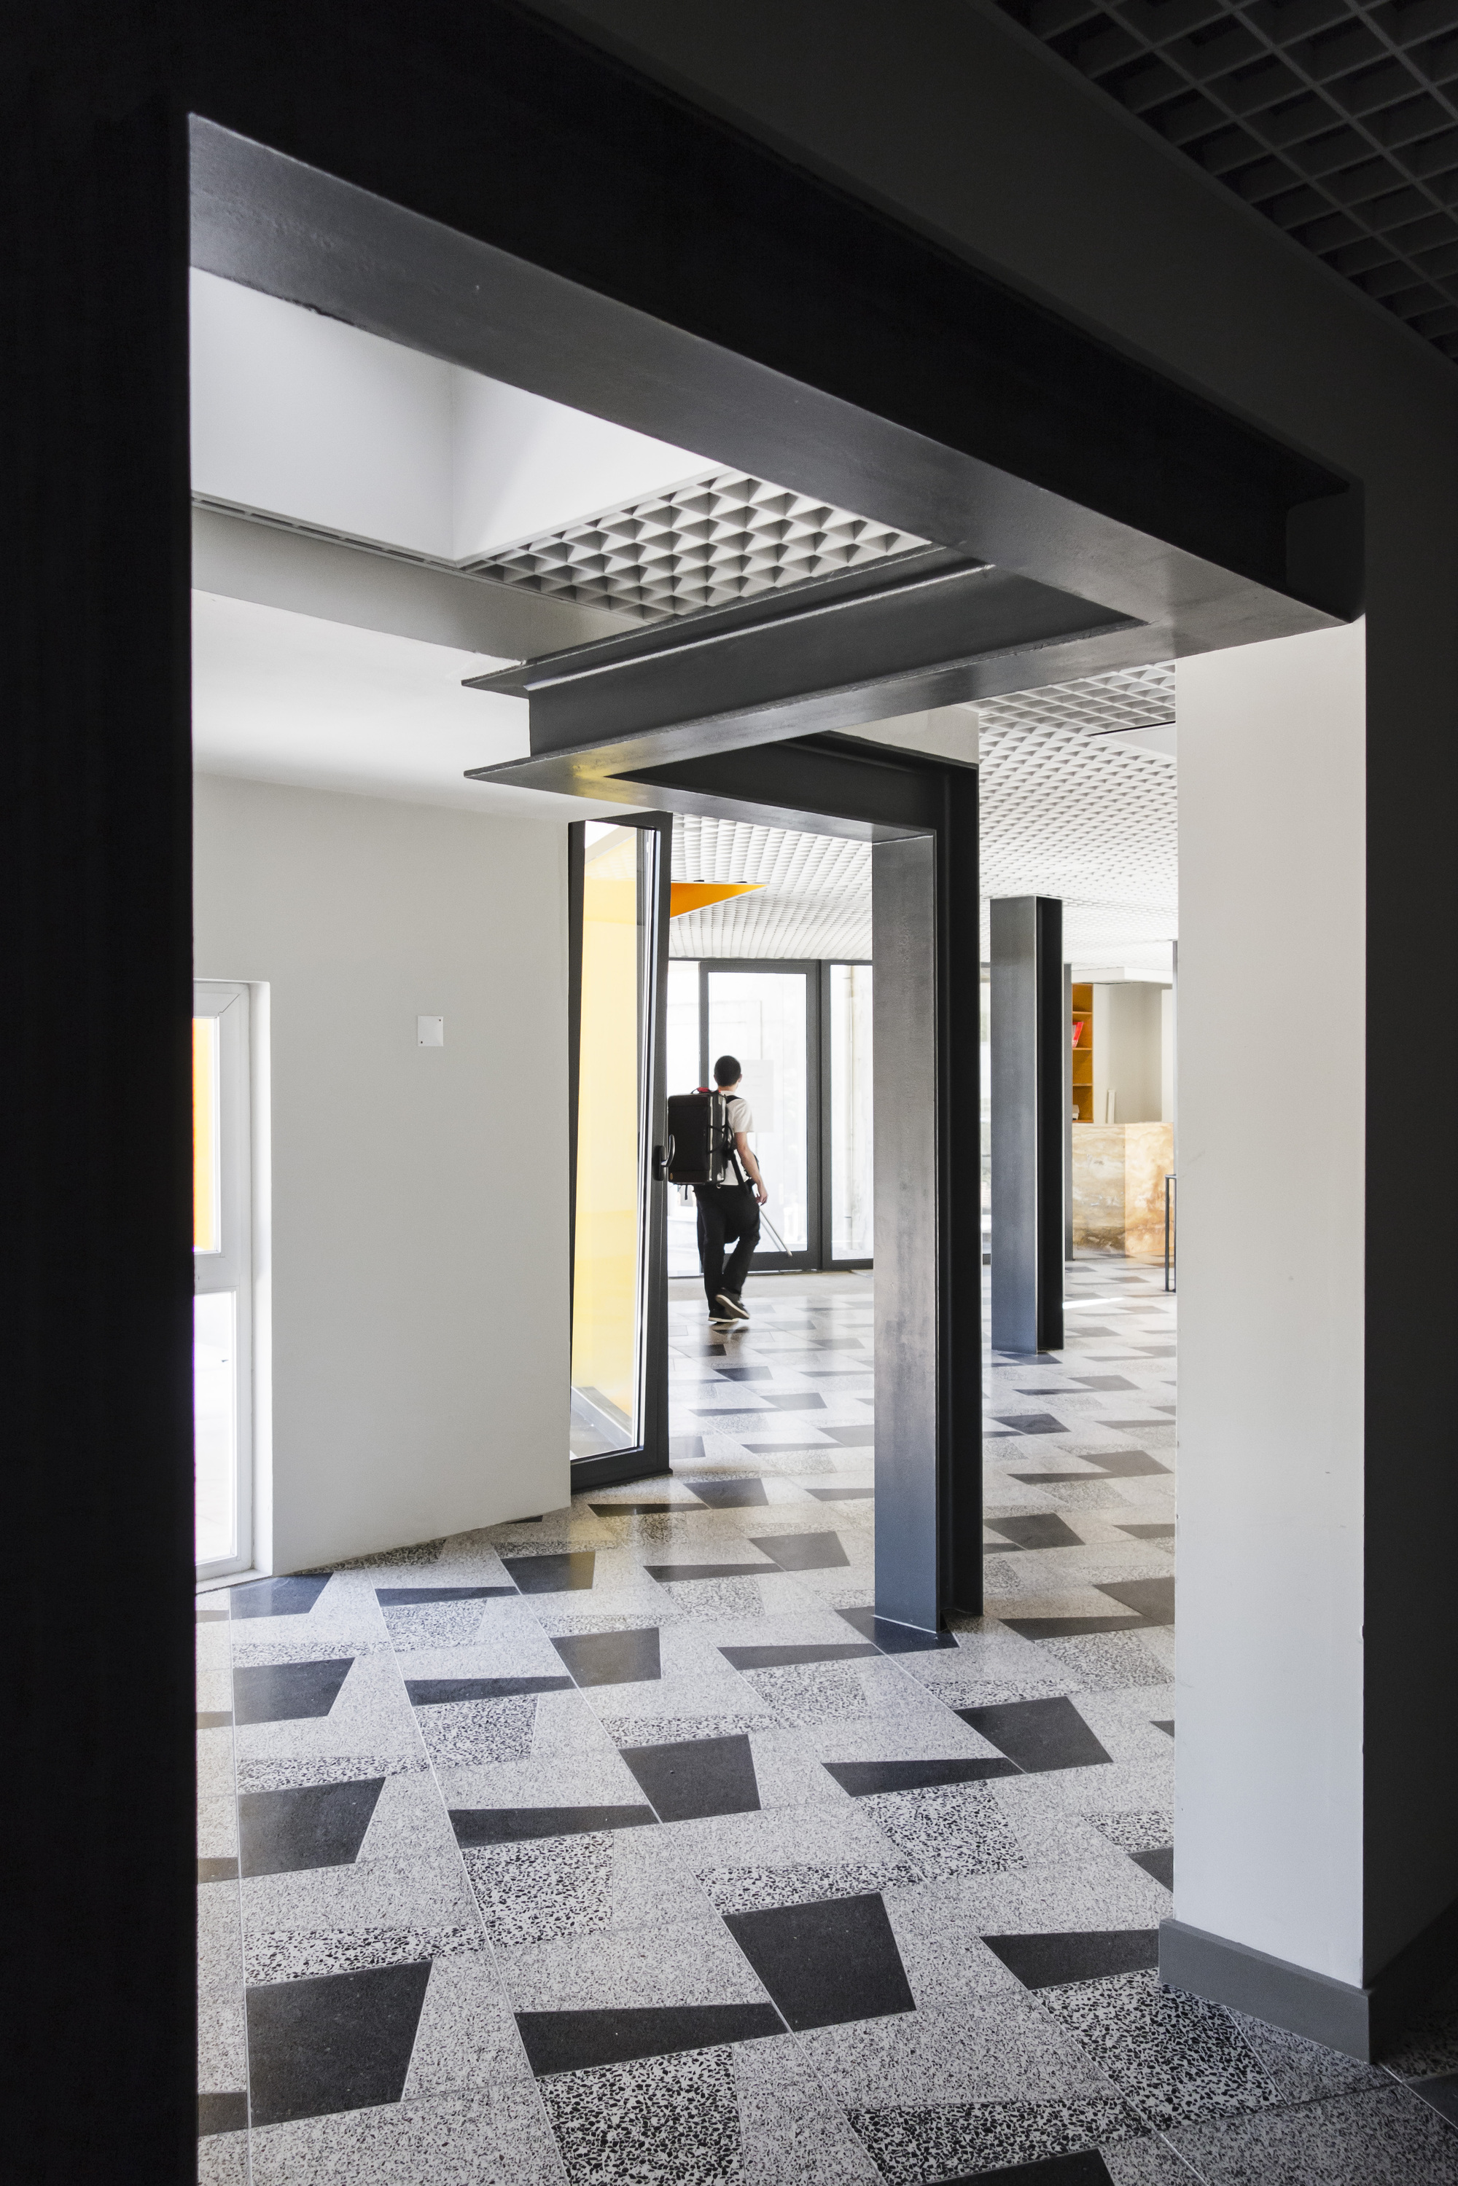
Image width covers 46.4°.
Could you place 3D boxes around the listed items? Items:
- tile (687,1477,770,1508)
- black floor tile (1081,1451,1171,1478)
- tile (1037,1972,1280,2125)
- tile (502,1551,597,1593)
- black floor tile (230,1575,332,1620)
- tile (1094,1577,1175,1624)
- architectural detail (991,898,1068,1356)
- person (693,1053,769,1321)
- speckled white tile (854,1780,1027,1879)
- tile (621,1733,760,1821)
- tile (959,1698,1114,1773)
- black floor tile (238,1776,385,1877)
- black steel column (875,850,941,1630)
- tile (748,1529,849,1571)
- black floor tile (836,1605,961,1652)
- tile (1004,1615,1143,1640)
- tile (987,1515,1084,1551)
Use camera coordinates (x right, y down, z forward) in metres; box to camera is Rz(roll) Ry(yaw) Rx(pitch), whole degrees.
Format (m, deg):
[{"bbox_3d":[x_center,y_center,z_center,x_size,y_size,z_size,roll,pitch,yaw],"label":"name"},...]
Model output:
[{"bbox_3d":[0.033,1.452,6.137,0.301,0.014,0.386,0,0,-17],"label":"tile"},{"bbox_3d":[1.567,1.439,6.570,0.299,0.020,0.382,0,0,-17],"label":"black floor tile"},{"bbox_3d":[0.689,1.470,2.623,0.294,0.014,0.392,0,0,-17],"label":"tile"},{"bbox_3d":[-0.508,1.460,5.144,0.301,0.014,0.386,0,0,-17],"label":"tile"},{"bbox_3d":[-1.281,1.463,4.907,0.301,0.014,0.386,0,0,-17],"label":"black floor tile"},{"bbox_3d":[1.269,1.456,4.859,0.301,0.014,0.386,0,0,-17],"label":"tile"},{"bbox_3d":[1.651,0.182,9.412,0.293,2.481,0.263,0,0,43],"label":"architectural detail"},{"bbox_3d":[0.008,0.594,10.643,0.500,1.655,0.450,0,0,40],"label":"person"},{"bbox_3d":[0.455,1.453,3.349,0.305,0.020,0.390,0,0,-17],"label":"speckled white tile"},{"bbox_3d":[-0.044,1.454,3.603,0.299,0.020,0.382,0,0,-17],"label":"tile"},{"bbox_3d":[0.723,1.451,3.838,0.299,0.020,0.382,0,0,-17],"label":"tile"},{"bbox_3d":[-0.811,1.457,3.369,0.299,0.020,0.382,0,0,-17],"label":"black floor tile"},{"bbox_3d":[0.550,0.382,4.712,0.208,2.140,0.212,0,0,43],"label":"black steel column"},{"bbox_3d":[0.262,1.447,5.347,0.299,0.020,0.382,0,0,-17],"label":"tile"},{"bbox_3d":[0.493,1.449,4.592,0.299,0.020,0.382,0,0,-17],"label":"black floor tile"},{"bbox_3d":[0.954,1.447,4.617,0.390,0.020,0.176,0,0,-17],"label":"tile"},{"bbox_3d":[1.037,1.452,5.616,0.301,0.014,0.386,0,0,-17],"label":"tile"}]

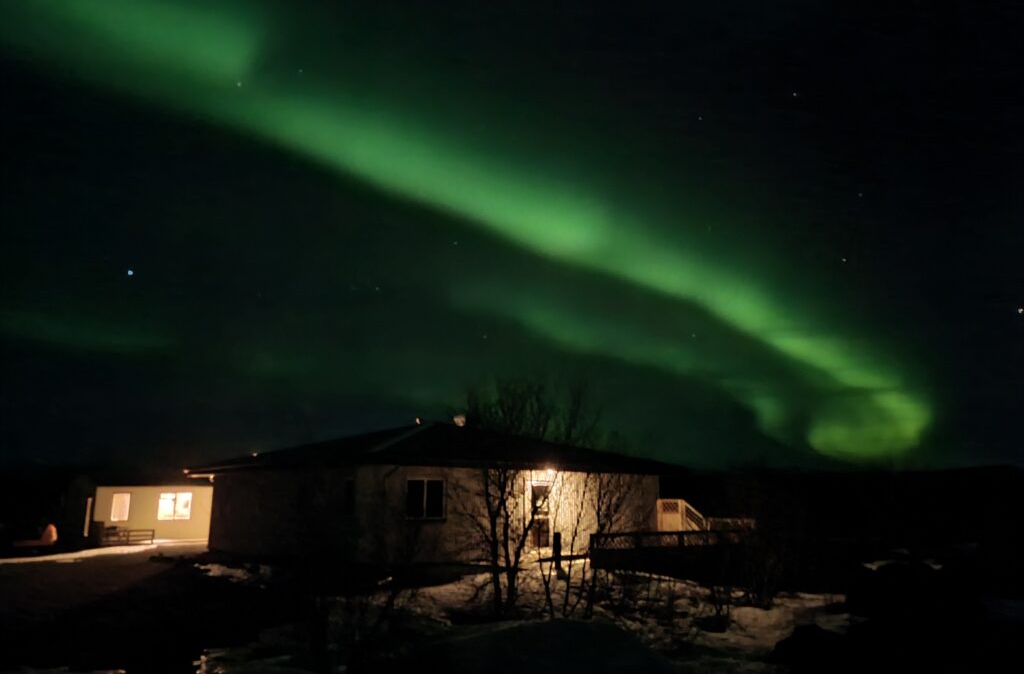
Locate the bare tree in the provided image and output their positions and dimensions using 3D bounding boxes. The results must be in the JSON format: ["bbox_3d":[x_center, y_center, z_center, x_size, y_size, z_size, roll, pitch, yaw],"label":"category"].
[{"bbox_3d":[0.370,3.000,14.700,2.900,4.500,2.600,0,-11,0],"label":"bare tree"}]

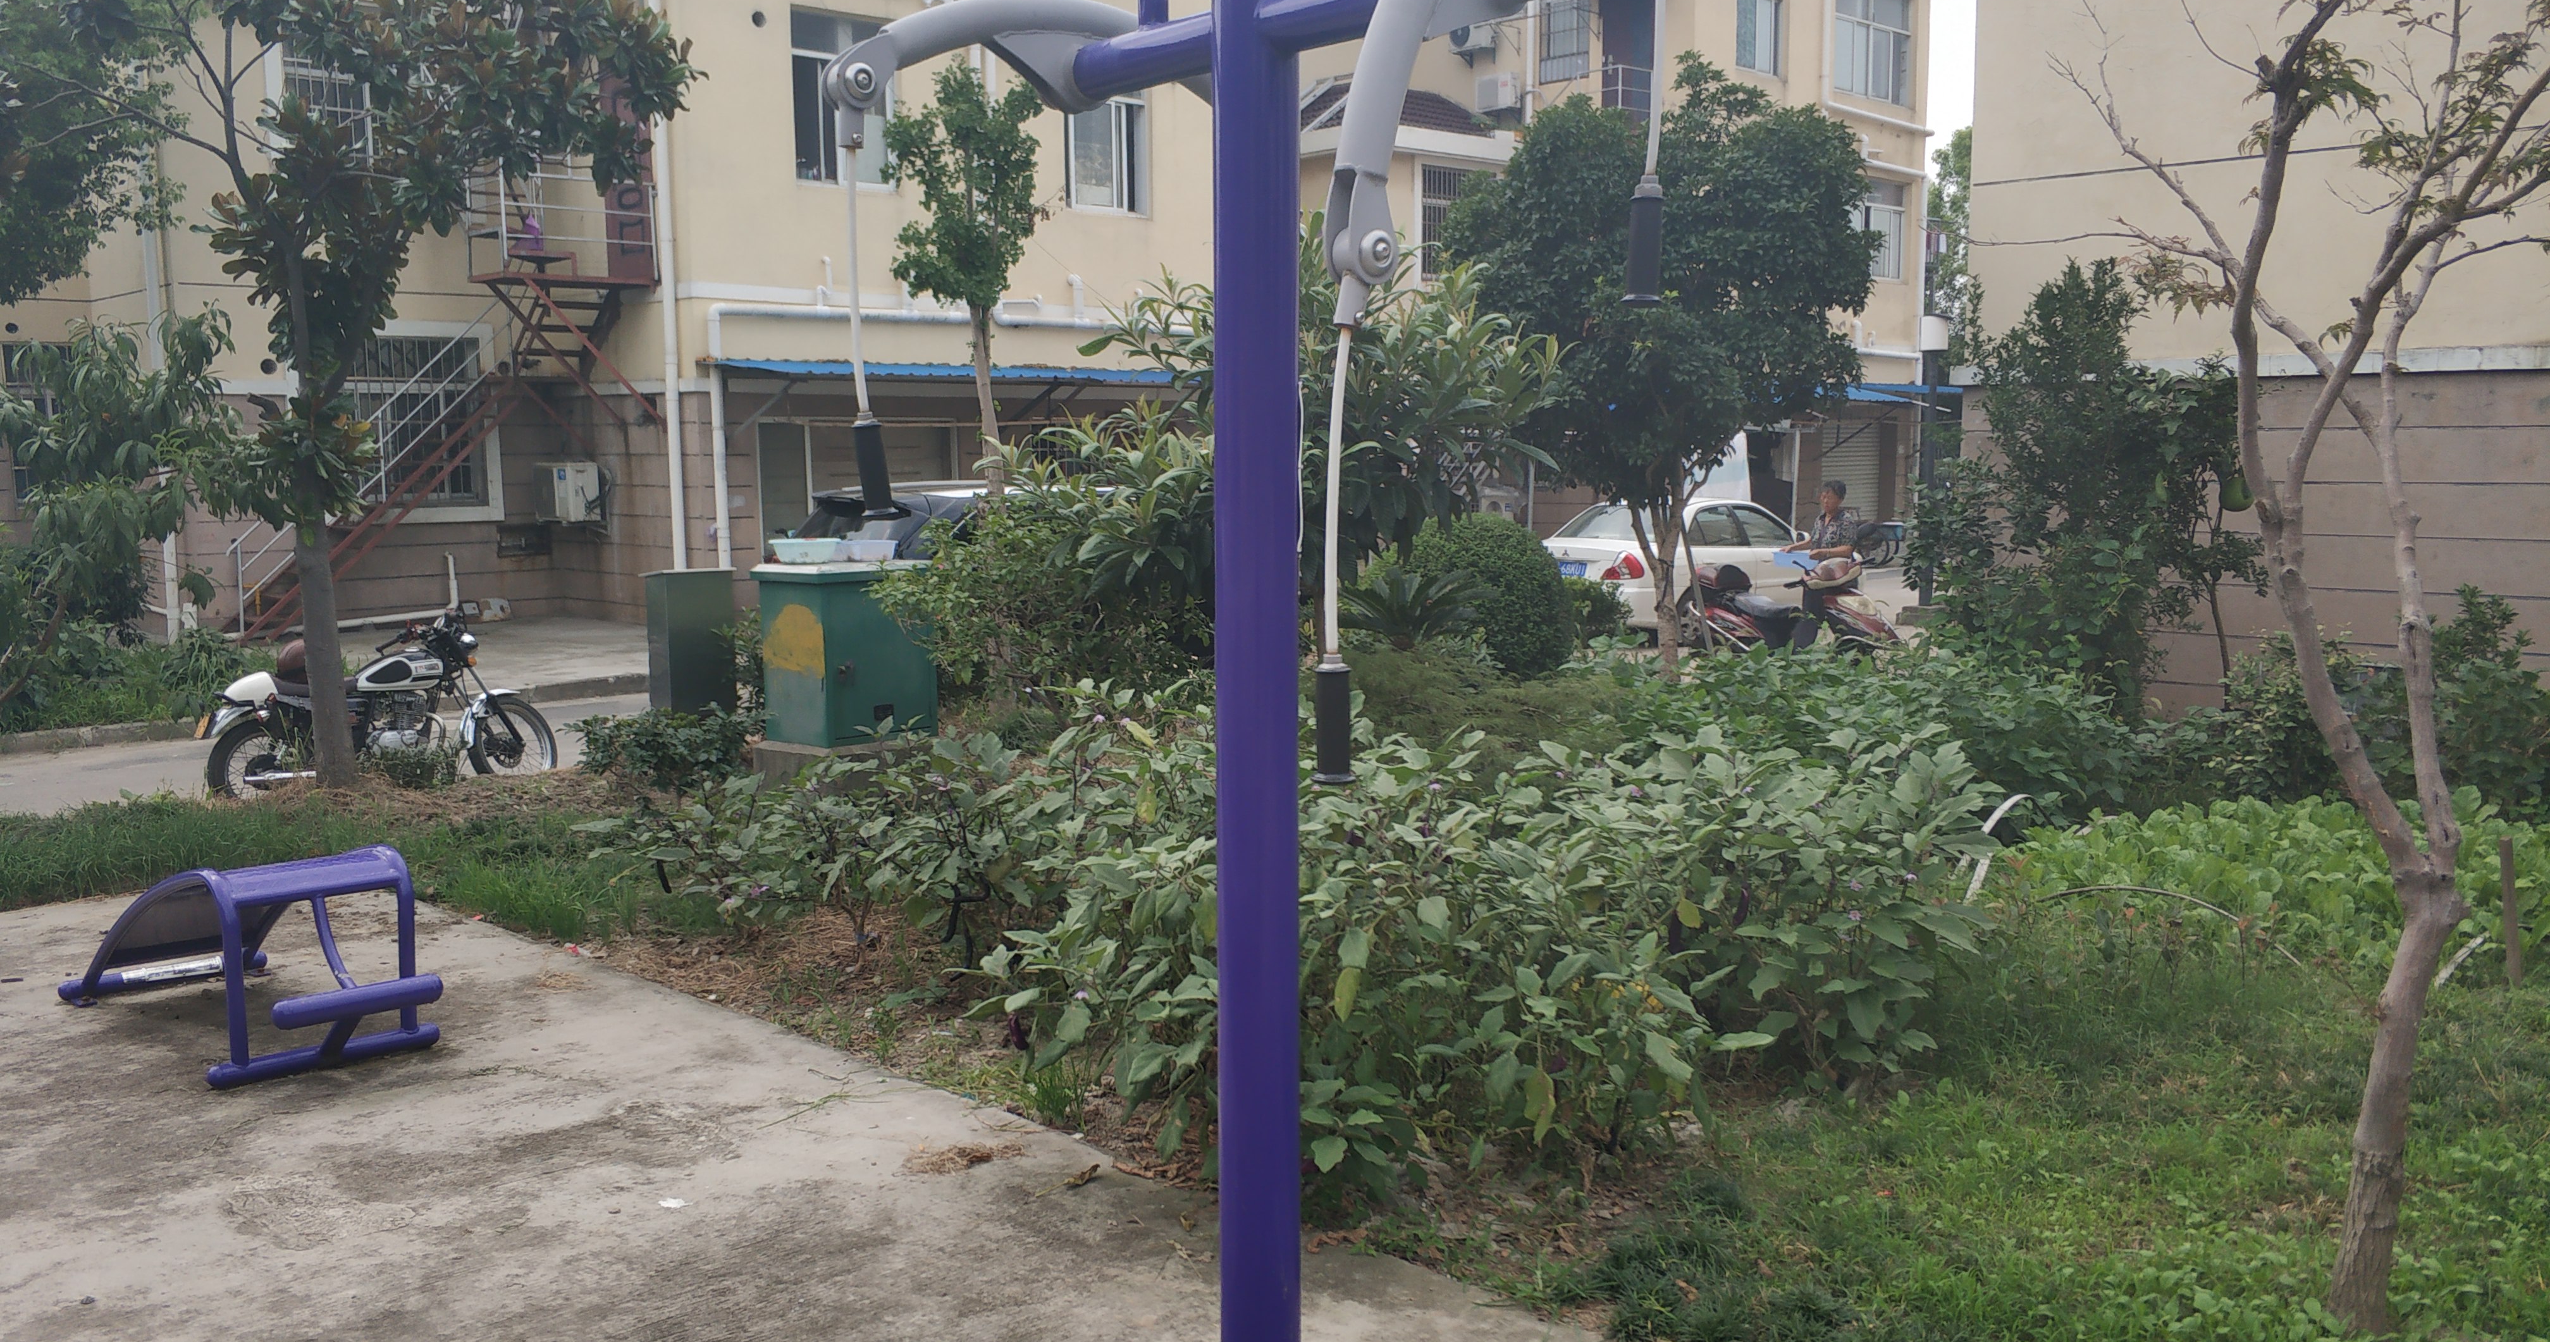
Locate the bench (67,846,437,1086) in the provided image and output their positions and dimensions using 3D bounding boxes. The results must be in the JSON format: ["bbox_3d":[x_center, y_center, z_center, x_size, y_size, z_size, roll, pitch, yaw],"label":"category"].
[{"bbox_3d":[-2.889,0.738,5.616,1.540,0.575,0.600,6,9,43],"label":"bench"}]

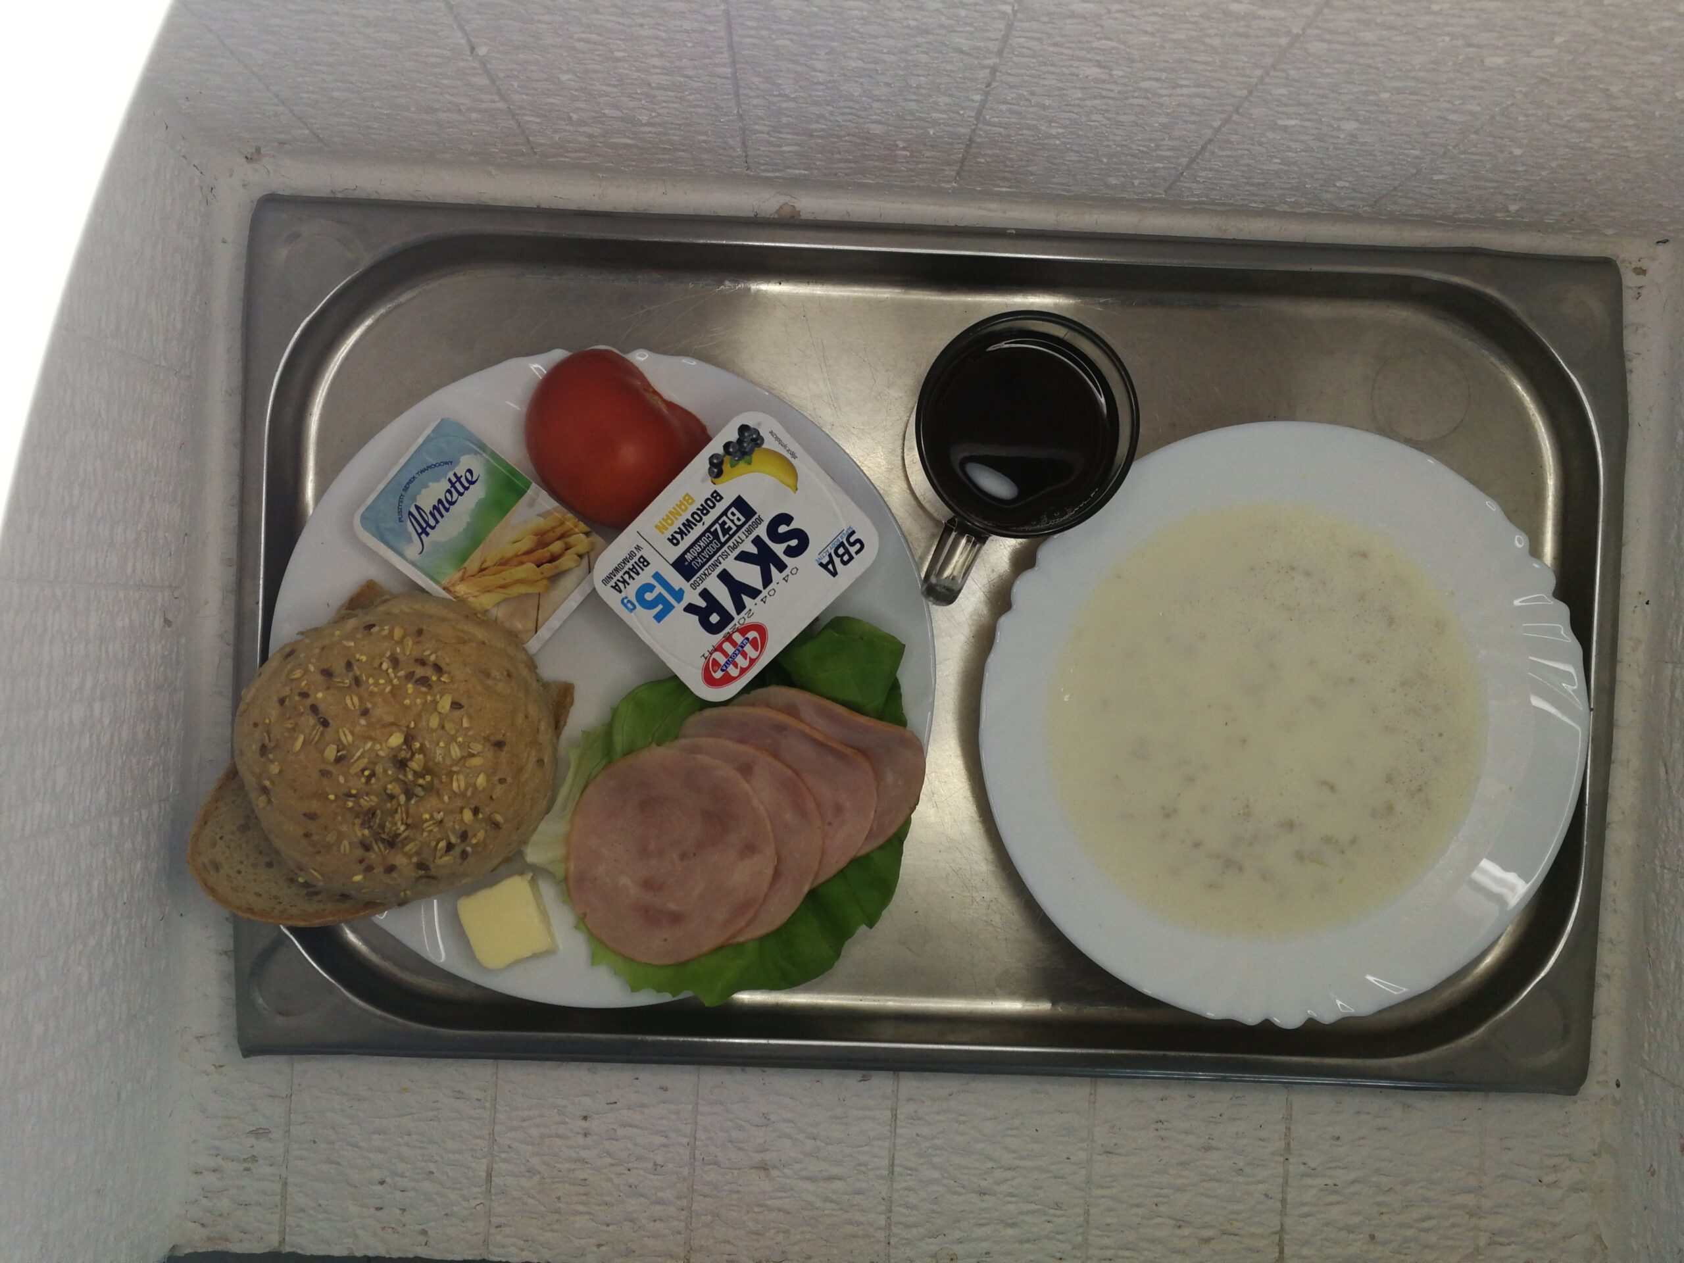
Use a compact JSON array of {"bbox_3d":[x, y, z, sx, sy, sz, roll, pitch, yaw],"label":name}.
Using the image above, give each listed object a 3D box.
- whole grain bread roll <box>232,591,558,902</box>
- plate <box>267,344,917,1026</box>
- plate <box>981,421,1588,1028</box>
[{"bbox_3d":[-0.156,0.040,0.461,0.114,0.053,0.109,0,91,-1],"label":"whole grain bread roll"},{"bbox_3d":[-0.091,0.018,0.509,0.250,0.024,0.250,0,91,-1],"label":"plate"},{"bbox_3d":[0.168,0.034,0.514,0.231,0.035,0.231,0,91,-1],"label":"plate"}]

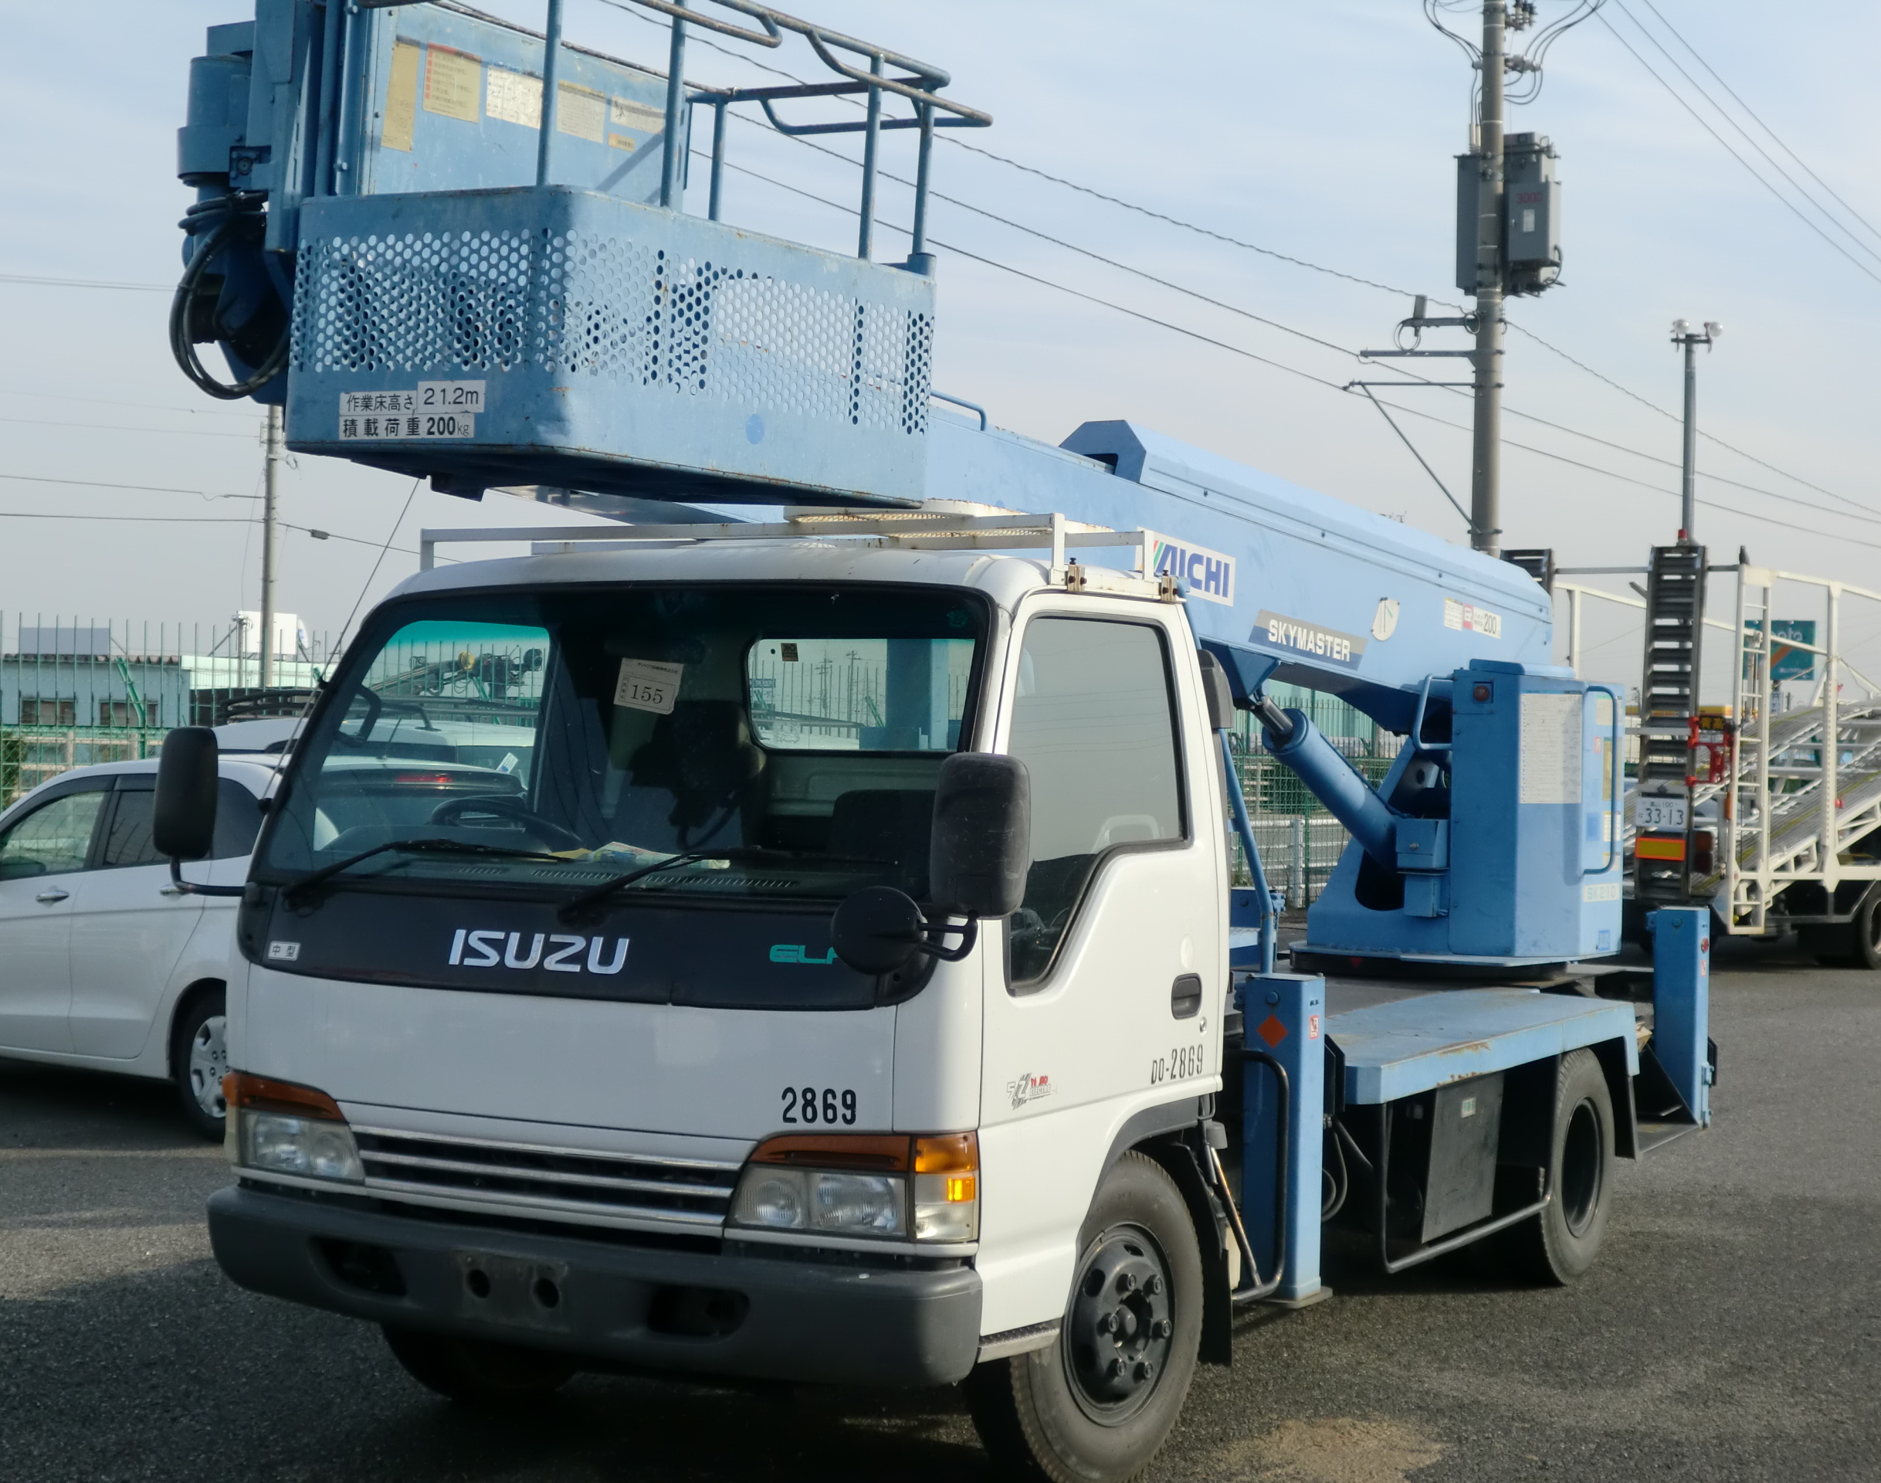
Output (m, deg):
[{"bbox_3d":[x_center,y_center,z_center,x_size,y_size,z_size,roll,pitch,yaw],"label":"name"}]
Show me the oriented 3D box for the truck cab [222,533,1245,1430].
[{"bbox_3d":[-0.530,0.474,6.910,2.081,1.922,1.568,1,0,29],"label":"truck cab"}]

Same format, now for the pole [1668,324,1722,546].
[{"bbox_3d":[8.223,-1.328,31.988,0.540,6.628,0.250,1,0,14],"label":"pole"}]

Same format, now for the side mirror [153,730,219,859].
[{"bbox_3d":[-1.801,0.123,6.967,0.090,0.315,0.190,9,-5,-40],"label":"side mirror"}]

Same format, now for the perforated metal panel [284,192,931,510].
[{"bbox_3d":[-0.631,-0.761,5.801,0.761,0.464,1.148,5,2,37],"label":"perforated metal panel"}]

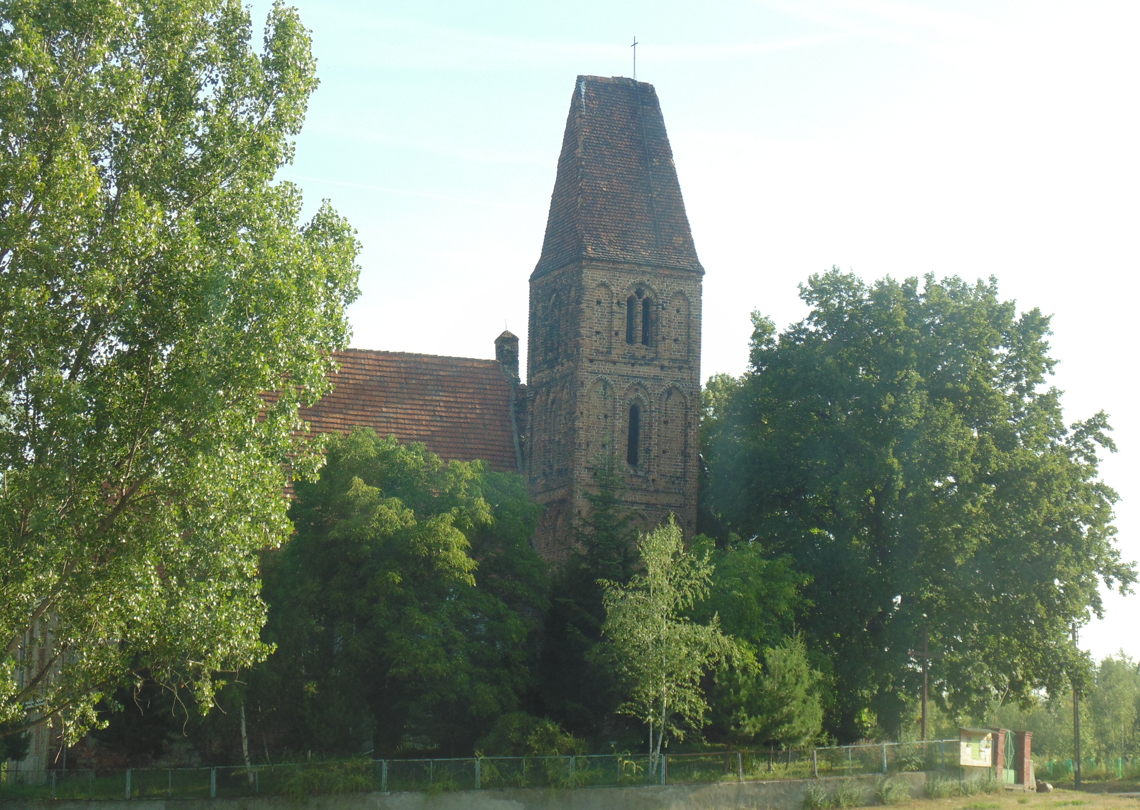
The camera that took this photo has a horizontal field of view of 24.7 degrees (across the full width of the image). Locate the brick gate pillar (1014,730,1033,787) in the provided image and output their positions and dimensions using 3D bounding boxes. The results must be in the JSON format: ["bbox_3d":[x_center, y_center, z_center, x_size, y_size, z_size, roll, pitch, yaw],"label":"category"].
[{"bbox_3d":[13.787,10.723,79.000,0.410,1.730,0.410,8,-11,-38],"label":"brick gate pillar"}]

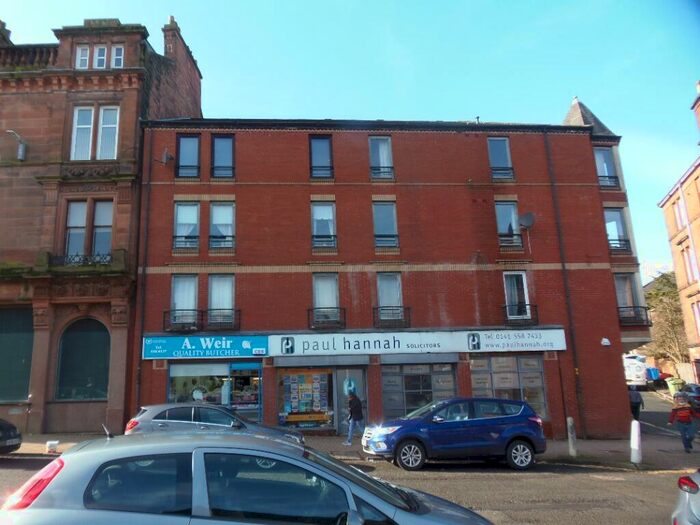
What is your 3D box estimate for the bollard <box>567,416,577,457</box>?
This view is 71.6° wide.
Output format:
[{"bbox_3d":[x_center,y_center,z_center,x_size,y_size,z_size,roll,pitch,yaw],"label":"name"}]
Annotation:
[{"bbox_3d":[6.291,4.977,13.893,0.200,1.060,0.200,-1,-11,-5],"label":"bollard"}]

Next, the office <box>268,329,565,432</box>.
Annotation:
[{"bbox_3d":[2.469,4.113,16.862,10.600,3.480,0.500,-1,-11,-5],"label":"office"}]

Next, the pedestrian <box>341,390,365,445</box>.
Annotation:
[{"bbox_3d":[0.099,4.805,14.965,0.620,1.640,0.500,-1,-11,-5],"label":"pedestrian"}]

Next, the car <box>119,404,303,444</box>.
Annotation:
[{"bbox_3d":[-3.271,4.244,12.257,4.300,1.440,1.790,2,-13,-5],"label":"car"}]

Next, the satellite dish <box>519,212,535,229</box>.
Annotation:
[{"bbox_3d":[6.556,-1.556,17.983,0.400,0.530,0.550,5,-13,-30],"label":"satellite dish"}]

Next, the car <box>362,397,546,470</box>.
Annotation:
[{"bbox_3d":[2.516,4.312,12.573,4.520,1.690,1.840,2,-13,-5],"label":"car"}]

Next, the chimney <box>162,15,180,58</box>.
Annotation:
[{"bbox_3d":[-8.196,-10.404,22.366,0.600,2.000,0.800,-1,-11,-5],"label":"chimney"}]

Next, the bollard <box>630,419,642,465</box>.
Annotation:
[{"bbox_3d":[7.671,4.833,13.148,0.280,1.110,0.280,4,-12,-4],"label":"bollard"}]

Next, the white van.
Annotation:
[{"bbox_3d":[20.208,8.019,35.862,2.000,2.500,5.200,-6,-12,21],"label":"white van"}]

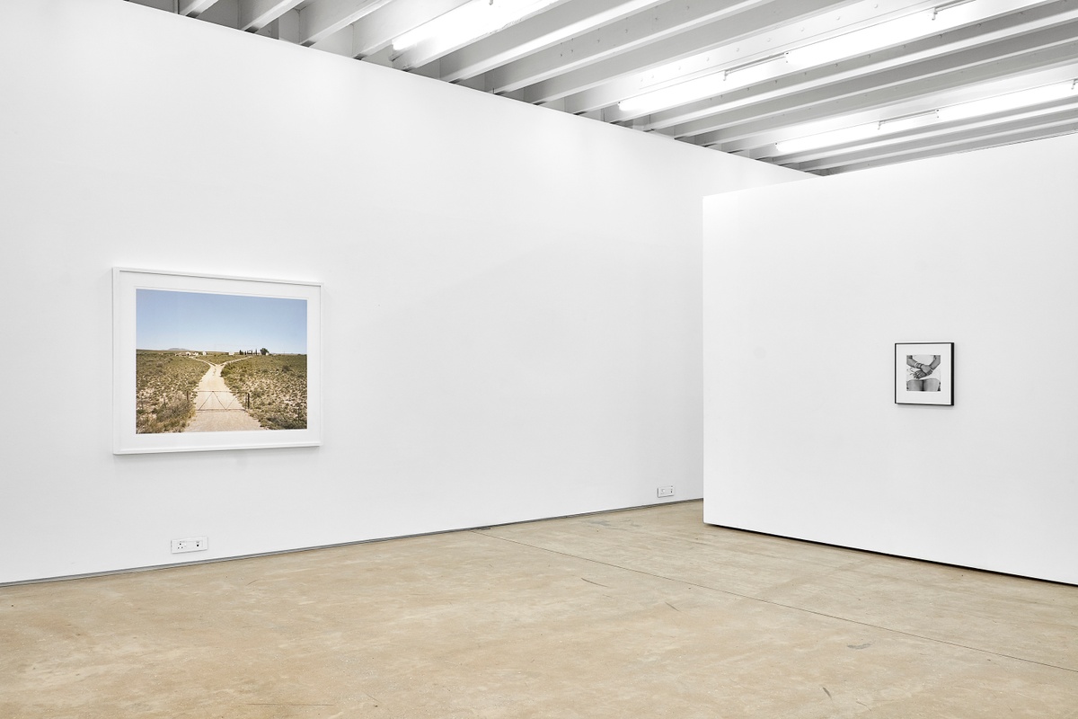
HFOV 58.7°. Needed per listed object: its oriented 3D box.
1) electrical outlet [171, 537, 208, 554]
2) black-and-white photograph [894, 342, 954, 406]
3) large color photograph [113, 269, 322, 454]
[{"bbox_3d":[-2.666,1.414,7.309,0.282,0.104,0.012,1,-1,-41],"label":"electrical outlet"},{"bbox_3d":[3.045,0.116,7.571,0.028,0.482,0.479,1,-1,-41],"label":"black-and-white photograph"},{"bbox_3d":[-2.440,0.030,7.476,1.650,1.350,0.060,1,-1,-41],"label":"large color photograph"}]

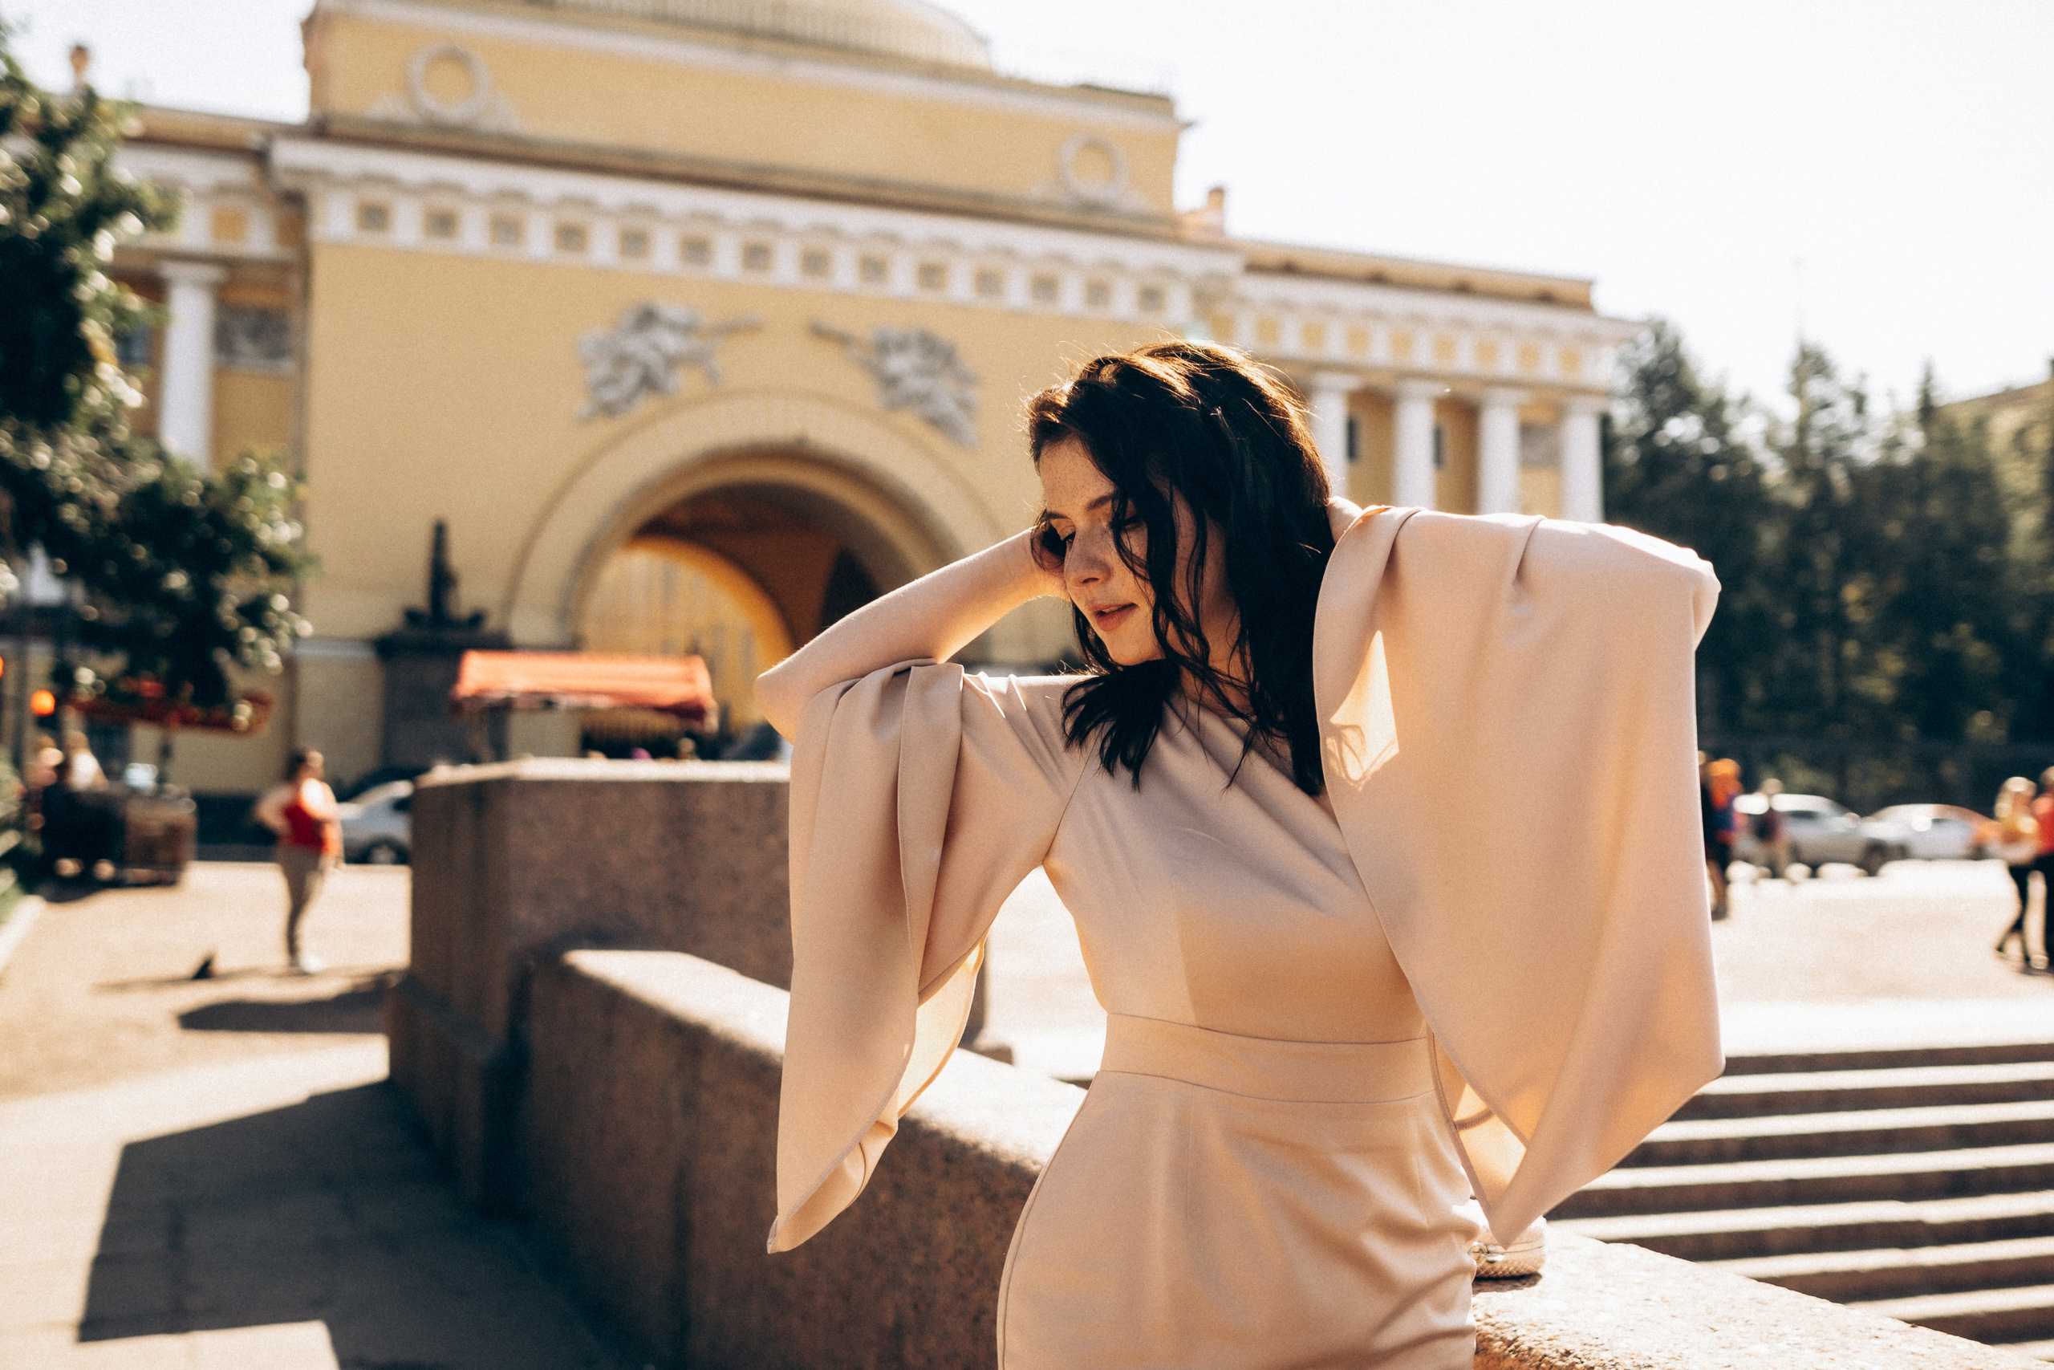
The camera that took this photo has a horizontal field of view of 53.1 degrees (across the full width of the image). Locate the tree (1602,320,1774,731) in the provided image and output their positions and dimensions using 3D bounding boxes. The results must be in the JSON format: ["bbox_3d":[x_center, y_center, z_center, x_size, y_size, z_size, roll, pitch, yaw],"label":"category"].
[{"bbox_3d":[20.898,-3.882,65.000,5.200,14.500,5.200,1,-3,0],"label":"tree"}]

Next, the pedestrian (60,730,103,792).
[{"bbox_3d":[-11.275,1.425,24.500,0.400,1.700,0.520,-1,-4,30],"label":"pedestrian"}]

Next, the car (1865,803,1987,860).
[{"bbox_3d":[21.353,3.483,48.500,4.500,1.450,1.800,1,-3,-5],"label":"car"}]

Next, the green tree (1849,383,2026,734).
[{"bbox_3d":[27.490,-2.928,62.000,5.000,12.800,5.000,1,-3,0],"label":"green tree"}]

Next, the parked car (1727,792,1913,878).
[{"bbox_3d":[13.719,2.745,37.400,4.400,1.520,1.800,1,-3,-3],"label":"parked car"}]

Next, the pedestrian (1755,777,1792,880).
[{"bbox_3d":[12.716,2.487,35.000,0.400,1.700,0.520,3,-4,-41],"label":"pedestrian"}]

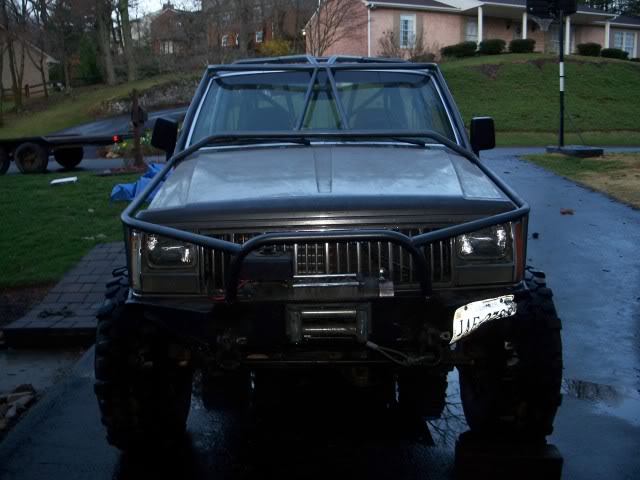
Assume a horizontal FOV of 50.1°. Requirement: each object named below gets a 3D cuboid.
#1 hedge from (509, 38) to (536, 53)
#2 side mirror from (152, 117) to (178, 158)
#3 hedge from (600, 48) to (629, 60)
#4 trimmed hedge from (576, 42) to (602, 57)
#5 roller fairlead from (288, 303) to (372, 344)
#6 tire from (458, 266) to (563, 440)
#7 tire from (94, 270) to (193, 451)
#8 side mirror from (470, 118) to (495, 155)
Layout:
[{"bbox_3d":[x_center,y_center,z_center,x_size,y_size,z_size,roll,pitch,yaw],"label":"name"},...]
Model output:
[{"bbox_3d":[11.425,-10.929,38.500,1.350,0.800,1.100,-8,12,-32],"label":"hedge"},{"bbox_3d":[-0.955,-0.629,4.200,0.150,0.235,0.100,8,12,7],"label":"side mirror"},{"bbox_3d":[17.878,-11.253,41.500,1.400,0.700,1.100,-8,12,-32],"label":"hedge"},{"bbox_3d":[15.955,-11.248,40.500,1.300,0.800,1.100,-8,12,-32],"label":"trimmed hedge"},{"bbox_3d":[0.032,0.317,2.550,0.305,0.130,0.120,-1,12,0],"label":"roller fairlead"},{"bbox_3d":[0.940,0.562,3.520,0.320,0.930,0.930,-1,12,0],"label":"tire"},{"bbox_3d":[-0.830,0.578,3.480,0.320,0.930,0.930,-1,12,0],"label":"tire"},{"bbox_3d":[0.998,-0.638,4.200,0.145,0.225,0.100,-3,12,-8],"label":"side mirror"}]

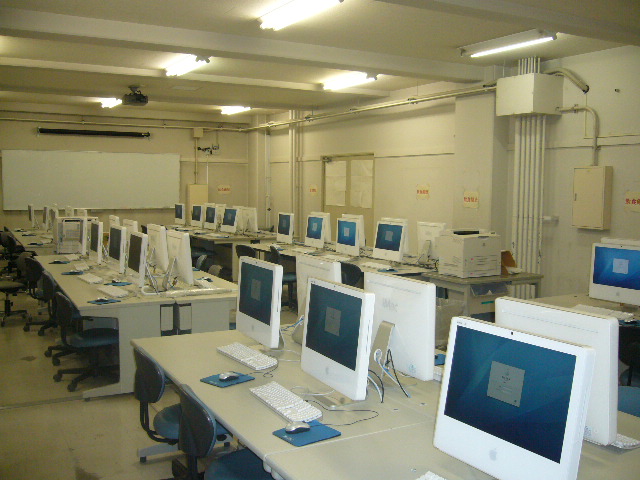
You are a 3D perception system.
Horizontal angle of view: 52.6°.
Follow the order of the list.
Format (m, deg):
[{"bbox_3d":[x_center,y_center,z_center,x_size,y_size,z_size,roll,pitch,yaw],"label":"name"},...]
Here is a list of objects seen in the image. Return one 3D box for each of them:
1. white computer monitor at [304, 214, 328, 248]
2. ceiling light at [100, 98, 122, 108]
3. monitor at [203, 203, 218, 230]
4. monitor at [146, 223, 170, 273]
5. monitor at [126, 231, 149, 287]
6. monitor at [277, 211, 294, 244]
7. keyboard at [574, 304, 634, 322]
[{"bbox_3d":[-0.021,-0.085,8.708,0.185,0.472,0.493,-2,5,-27],"label":"white computer monitor"},{"bbox_3d":[-3.725,-2.501,11.704,0.230,0.110,1.250,-2,6,-29],"label":"ceiling light"},{"bbox_3d":[-2.024,-0.416,12.108,0.180,0.480,0.490,-3,6,-30],"label":"monitor"},{"bbox_3d":[-1.613,0.117,6.144,0.185,0.472,0.493,-2,5,-29],"label":"monitor"},{"bbox_3d":[-1.450,0.186,5.339,0.185,0.472,0.493,-2,5,-27],"label":"monitor"},{"bbox_3d":[-0.446,-0.142,9.340,0.185,0.472,0.493,-2,5,-24],"label":"monitor"},{"bbox_3d":[1.957,0.512,4.516,0.155,0.035,0.450,-3,6,-34],"label":"keyboard"}]

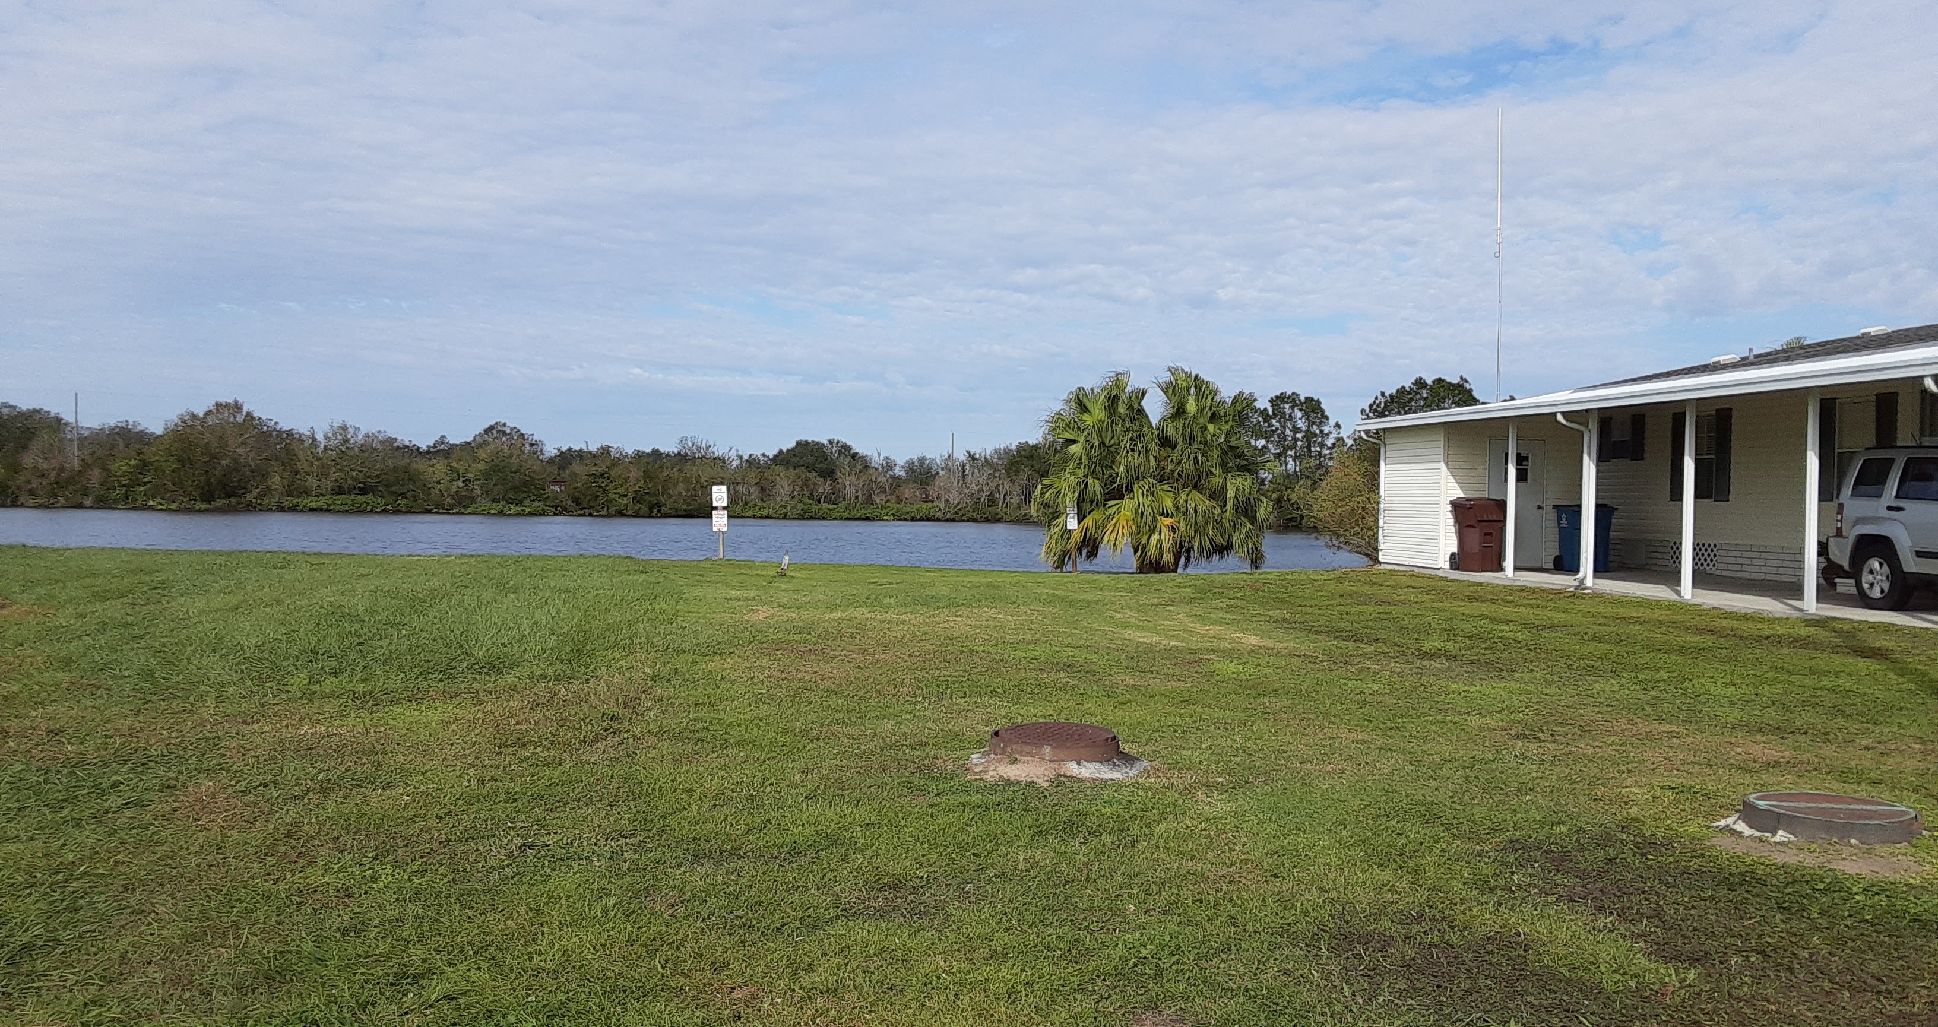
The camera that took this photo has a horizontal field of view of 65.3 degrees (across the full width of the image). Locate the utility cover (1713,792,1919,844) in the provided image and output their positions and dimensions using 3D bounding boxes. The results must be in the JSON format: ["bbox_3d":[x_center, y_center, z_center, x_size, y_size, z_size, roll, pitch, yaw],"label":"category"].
[{"bbox_3d":[3.990,1.420,7.060,0.760,0.110,0.730,1,1,30],"label":"utility cover"}]

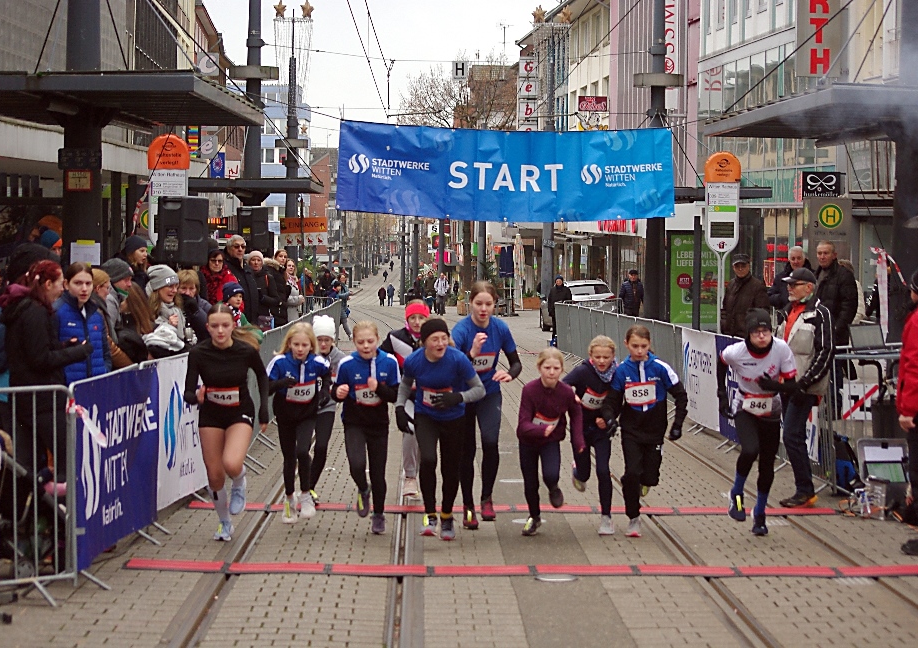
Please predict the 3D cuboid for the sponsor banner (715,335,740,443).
[{"bbox_3d":[2.605,0.645,20.600,0.040,0.980,3.000,1,1,-1],"label":"sponsor banner"}]

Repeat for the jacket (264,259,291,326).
[{"bbox_3d":[-2.337,-0.394,28.500,0.470,0.900,0.350,-1,2,-41],"label":"jacket"}]

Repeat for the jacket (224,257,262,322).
[{"bbox_3d":[-2.227,-0.301,22.500,0.520,0.820,0.340,0,2,-34],"label":"jacket"}]

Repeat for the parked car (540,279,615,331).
[{"bbox_3d":[3.425,-0.553,63.000,1.800,1.500,4.300,1,1,-4],"label":"parked car"}]

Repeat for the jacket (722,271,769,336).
[{"bbox_3d":[2.894,-0.126,22.300,0.540,0.780,0.340,1,2,18],"label":"jacket"}]

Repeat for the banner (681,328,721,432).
[{"bbox_3d":[2.506,0.581,23.100,0.040,0.960,2.400,1,2,-2],"label":"banner"}]

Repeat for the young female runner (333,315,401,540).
[{"bbox_3d":[-0.618,0.684,14.600,0.450,1.400,0.580,1,2,-2],"label":"young female runner"}]

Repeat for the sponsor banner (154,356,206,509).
[{"bbox_3d":[-1.965,0.707,16.100,0.040,0.980,3.000,1,1,1],"label":"sponsor banner"}]

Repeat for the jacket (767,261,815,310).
[{"bbox_3d":[3.273,-0.269,21.600,0.560,0.780,0.340,1,1,12],"label":"jacket"}]

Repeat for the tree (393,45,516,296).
[{"bbox_3d":[0.020,-5.769,90.000,5.000,10.500,5.000,1,2,0],"label":"tree"}]

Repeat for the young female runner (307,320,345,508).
[{"bbox_3d":[-0.974,0.631,16.100,0.400,1.400,0.550,1,2,-3],"label":"young female runner"}]

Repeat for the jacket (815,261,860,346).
[{"bbox_3d":[3.633,-0.198,21.300,0.520,0.820,0.360,1,2,37],"label":"jacket"}]

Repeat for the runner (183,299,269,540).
[{"bbox_3d":[-1.491,0.623,14.100,0.530,1.510,0.680,1,2,-3],"label":"runner"}]

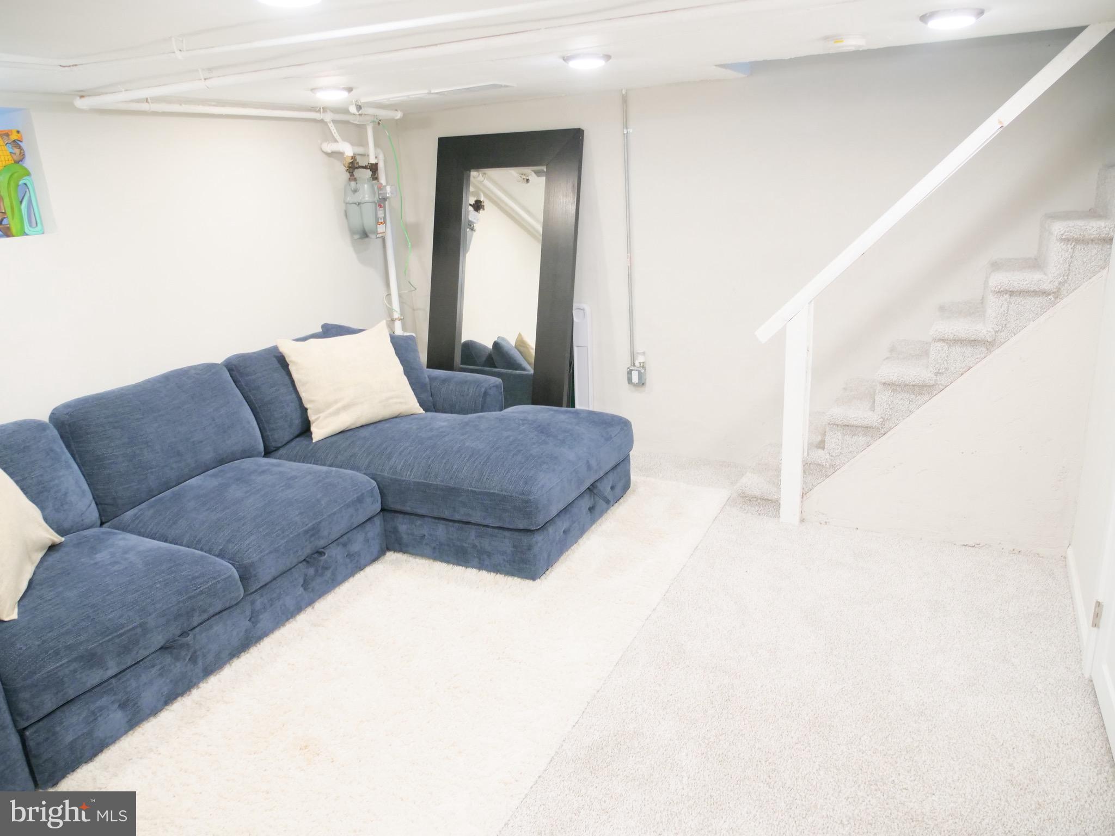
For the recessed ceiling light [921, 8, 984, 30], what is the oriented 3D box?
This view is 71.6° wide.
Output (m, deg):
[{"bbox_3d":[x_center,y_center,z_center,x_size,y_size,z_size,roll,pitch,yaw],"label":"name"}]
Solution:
[{"bbox_3d":[1.289,-1.299,2.529,0.190,0.038,0.190,5,18,26],"label":"recessed ceiling light"}]

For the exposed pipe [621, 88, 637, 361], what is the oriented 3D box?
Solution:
[{"bbox_3d":[0.396,-1.013,4.290,0.022,1.500,0.022,5,18,26],"label":"exposed pipe"}]

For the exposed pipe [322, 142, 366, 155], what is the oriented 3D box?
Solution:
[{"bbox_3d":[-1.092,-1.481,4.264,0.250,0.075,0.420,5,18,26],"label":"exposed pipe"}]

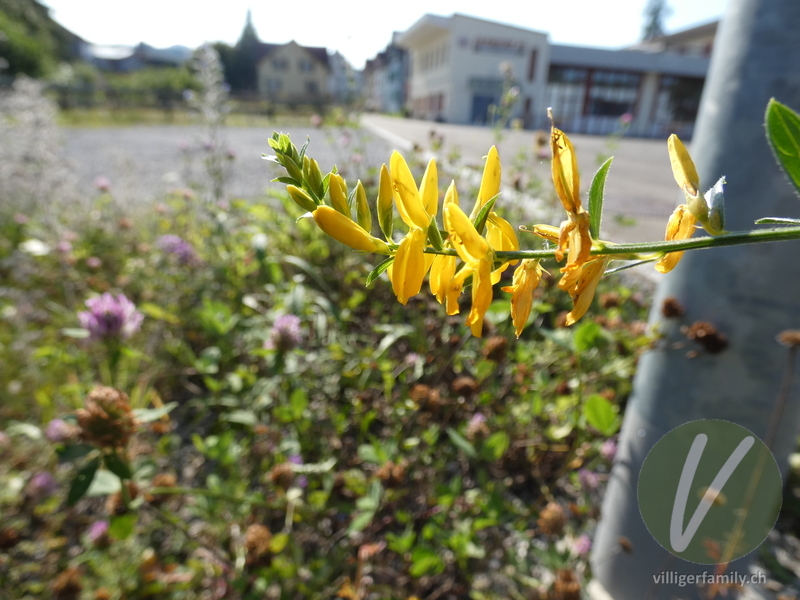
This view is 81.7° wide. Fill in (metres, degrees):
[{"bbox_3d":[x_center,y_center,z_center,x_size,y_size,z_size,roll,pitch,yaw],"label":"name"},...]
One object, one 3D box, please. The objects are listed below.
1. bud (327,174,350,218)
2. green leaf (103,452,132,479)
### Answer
[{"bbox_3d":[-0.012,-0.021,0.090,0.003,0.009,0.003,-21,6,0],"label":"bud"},{"bbox_3d":[-0.140,0.083,0.230,0.013,0.015,0.008,0,23,0],"label":"green leaf"}]

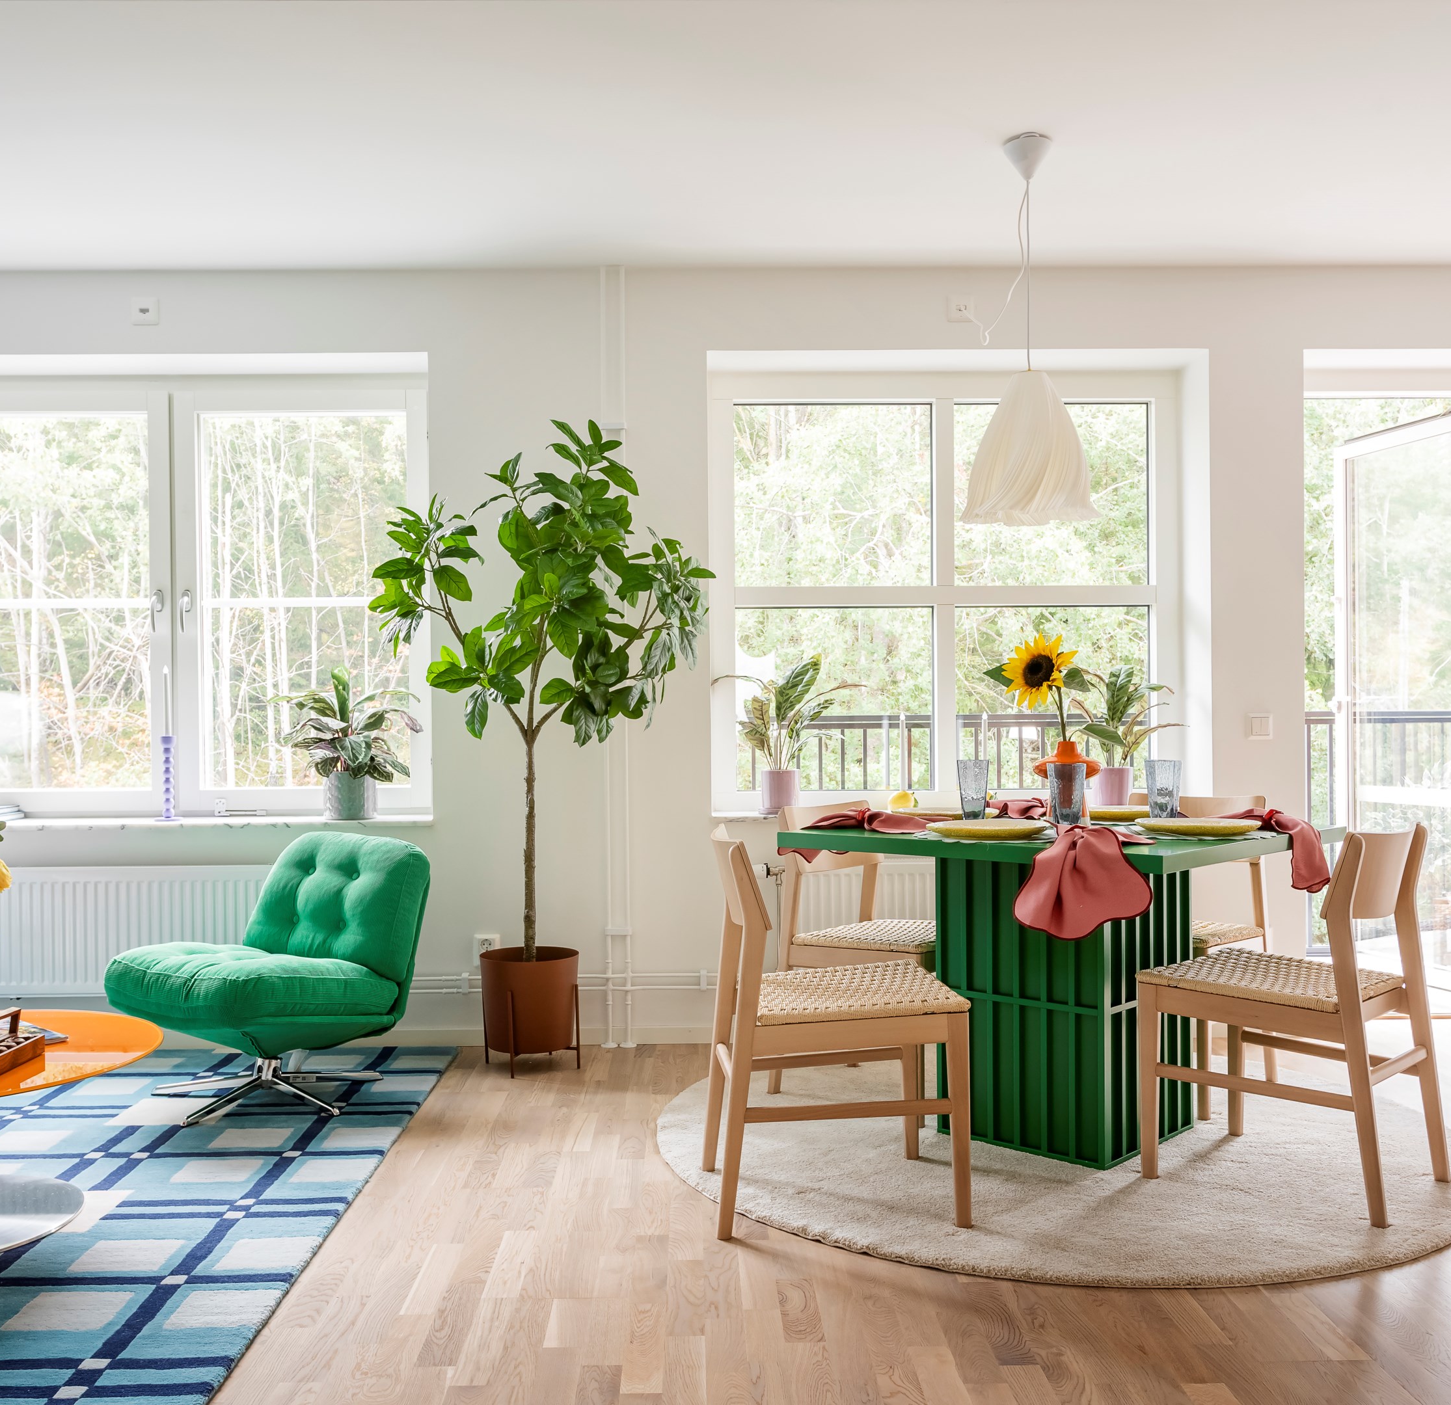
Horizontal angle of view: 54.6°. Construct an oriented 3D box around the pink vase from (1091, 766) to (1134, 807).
[{"bbox_3d":[1.260,0.287,4.557,0.135,0.145,0.135,0,0,-1],"label":"pink vase"}]

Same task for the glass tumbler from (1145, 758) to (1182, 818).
[{"bbox_3d":[1.169,0.240,3.749,0.090,0.155,0.090,0,-1,-2],"label":"glass tumbler"}]

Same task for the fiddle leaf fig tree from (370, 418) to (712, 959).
[{"bbox_3d":[-0.548,-0.044,4.158,0.990,1.580,0.780,0,-1,-2],"label":"fiddle leaf fig tree"}]

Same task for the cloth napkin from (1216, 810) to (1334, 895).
[{"bbox_3d":[1.308,0.375,3.448,0.340,0.200,0.220,0,1,43],"label":"cloth napkin"}]

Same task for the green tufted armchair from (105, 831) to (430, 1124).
[{"bbox_3d":[-1.187,0.723,3.728,0.620,0.710,0.700,0,0,32],"label":"green tufted armchair"}]

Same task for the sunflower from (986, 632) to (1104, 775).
[{"bbox_3d":[0.854,0.064,3.747,0.310,0.495,0.260,0,0,-1],"label":"sunflower"}]

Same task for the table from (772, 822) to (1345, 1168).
[{"bbox_3d":[0.838,0.686,3.473,1.000,0.740,1.000,-1,-1,44],"label":"table"}]

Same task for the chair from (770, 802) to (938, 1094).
[{"bbox_3d":[0.425,0.675,3.829,0.515,0.780,0.475,-1,-1,43],"label":"chair"}]

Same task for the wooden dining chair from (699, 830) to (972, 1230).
[{"bbox_3d":[0.216,0.677,3.027,0.525,0.800,0.460,-1,0,-6],"label":"wooden dining chair"}]

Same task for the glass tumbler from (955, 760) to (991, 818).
[{"bbox_3d":[0.657,0.243,3.735,0.085,0.157,0.085,-1,-1,0],"label":"glass tumbler"}]

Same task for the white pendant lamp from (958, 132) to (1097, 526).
[{"bbox_3d":[0.724,-0.895,3.367,0.330,0.920,0.330,0,0,-1],"label":"white pendant lamp"}]

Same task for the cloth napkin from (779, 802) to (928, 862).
[{"bbox_3d":[0.335,0.337,3.579,0.380,0.145,0.250,0,1,39],"label":"cloth napkin"}]

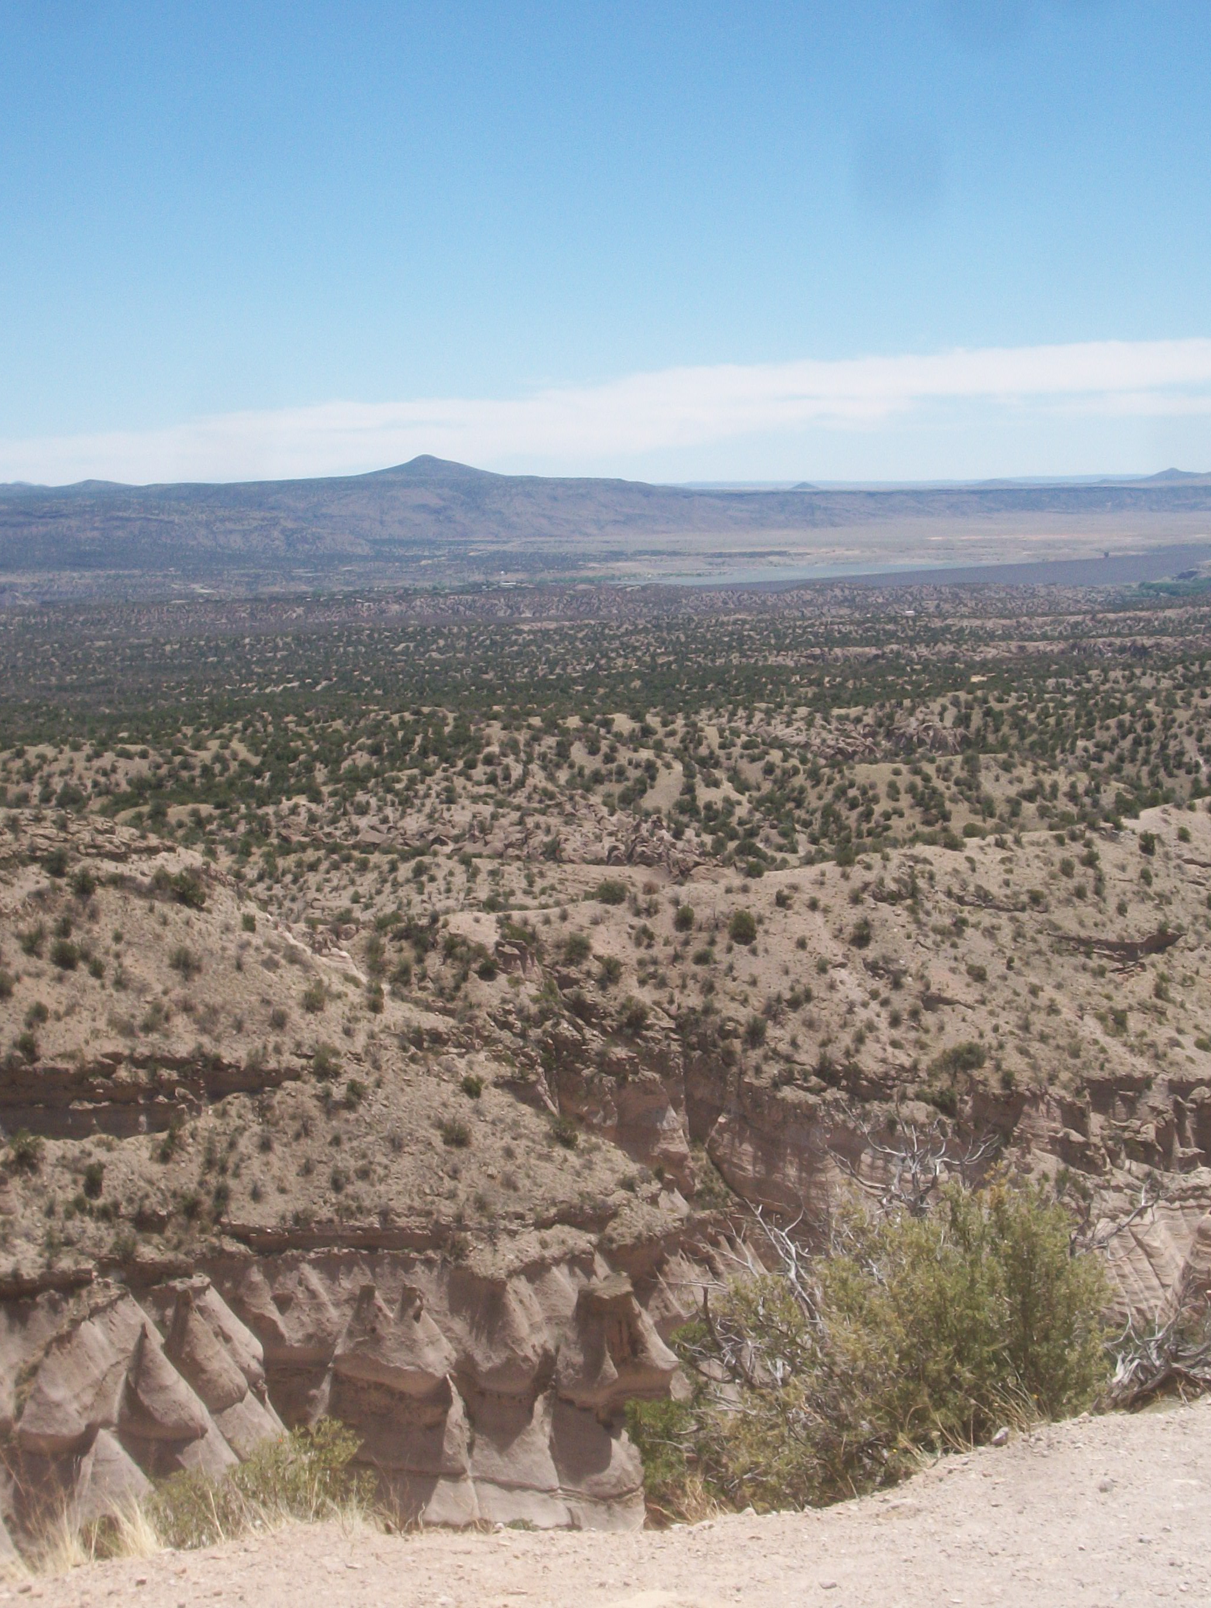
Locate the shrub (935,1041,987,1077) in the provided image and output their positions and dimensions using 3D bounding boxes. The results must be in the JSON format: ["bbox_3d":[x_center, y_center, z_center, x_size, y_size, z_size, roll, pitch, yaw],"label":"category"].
[{"bbox_3d":[18.890,13.590,145.000,2.700,1.800,2.400,0,7,0],"label":"shrub"}]

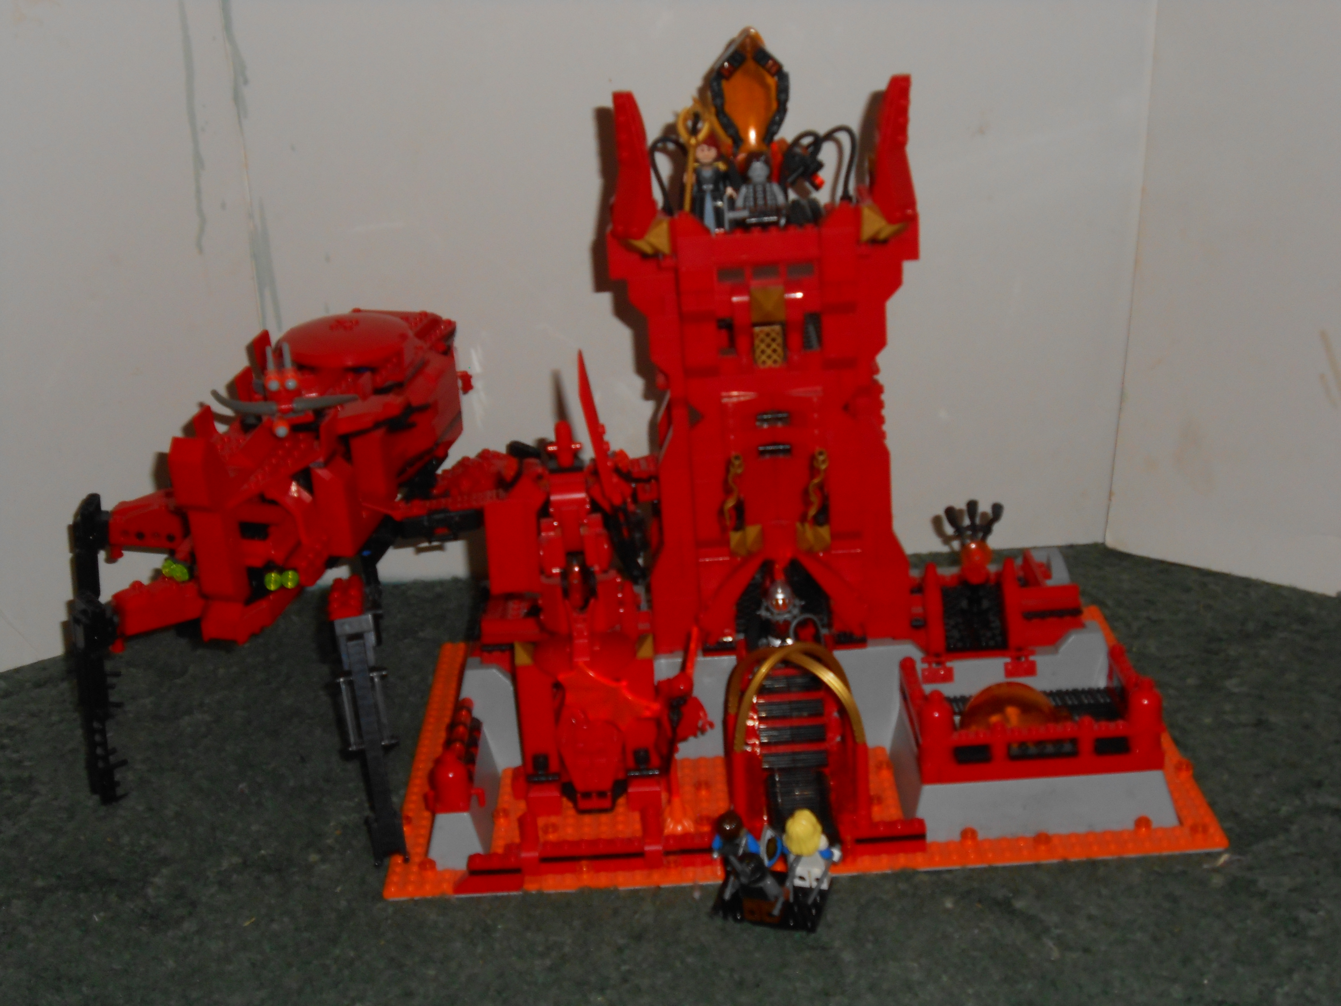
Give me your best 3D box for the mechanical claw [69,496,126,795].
[{"bbox_3d":[-0.285,0.073,1.078,0.028,0.154,0.034,1,21,-2],"label":"mechanical claw"}]

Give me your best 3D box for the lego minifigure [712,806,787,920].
[{"bbox_3d":[0.034,0.158,0.959,0.032,0.045,0.022,3,22,16],"label":"lego minifigure"}]

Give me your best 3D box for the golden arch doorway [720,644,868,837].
[{"bbox_3d":[0.059,0.106,1.026,0.067,0.092,0.054,-3,21,0],"label":"golden arch doorway"}]

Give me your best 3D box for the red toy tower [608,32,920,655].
[{"bbox_3d":[0.047,-0.082,1.088,0.148,0.292,0.115,-3,21,0],"label":"red toy tower"}]

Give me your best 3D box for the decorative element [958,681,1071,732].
[{"bbox_3d":[0.163,0.100,1.036,0.052,0.034,0.032,-3,21,0],"label":"decorative element"}]

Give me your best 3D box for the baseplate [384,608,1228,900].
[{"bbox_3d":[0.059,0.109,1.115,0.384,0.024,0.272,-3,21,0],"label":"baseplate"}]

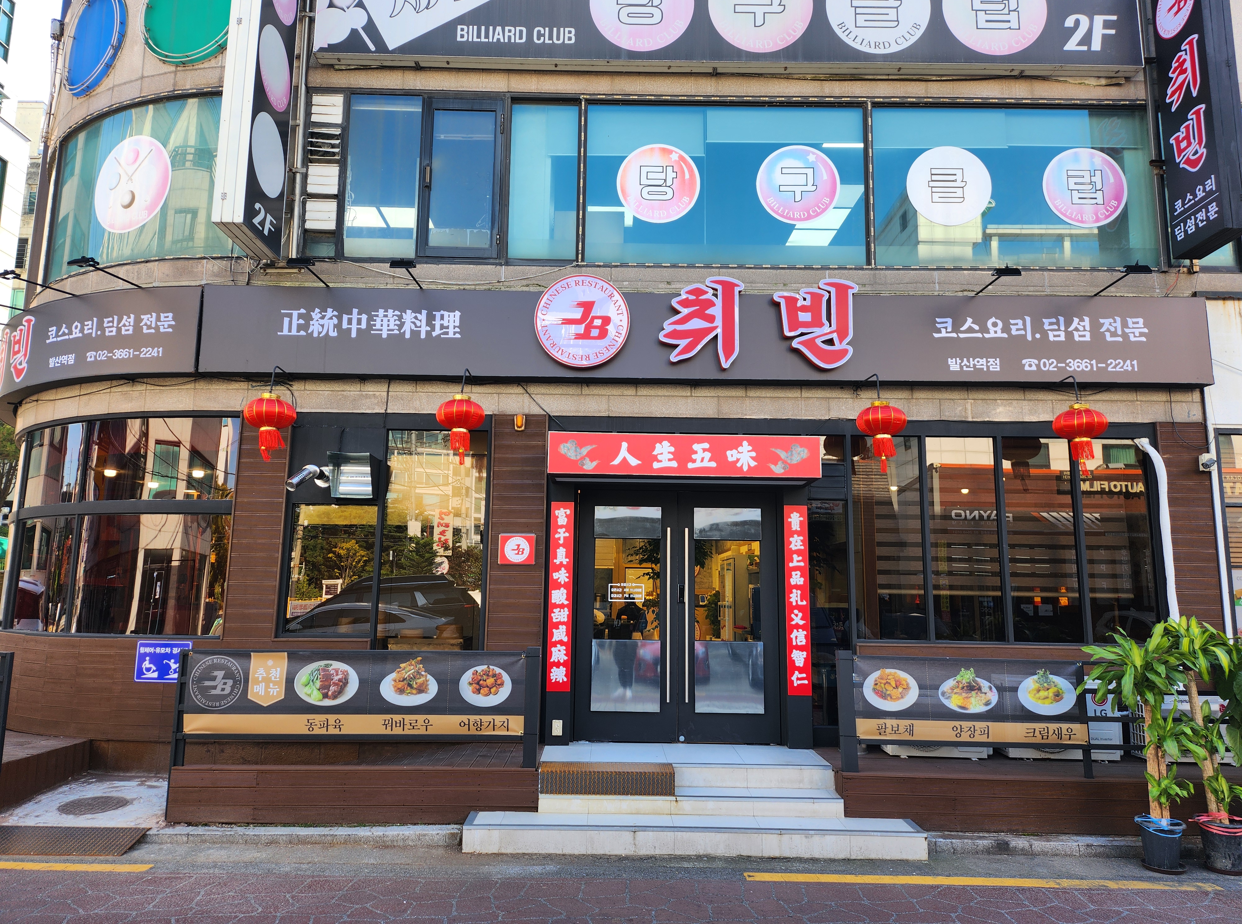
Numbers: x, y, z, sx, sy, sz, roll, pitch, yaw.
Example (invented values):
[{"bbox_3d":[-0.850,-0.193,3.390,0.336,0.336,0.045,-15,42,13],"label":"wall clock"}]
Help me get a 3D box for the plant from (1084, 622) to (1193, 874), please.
[{"bbox_3d":[3.396,1.847,5.690,0.680,1.560,0.640,0,-9,0],"label":"plant"}]

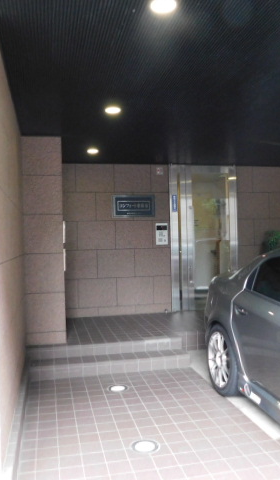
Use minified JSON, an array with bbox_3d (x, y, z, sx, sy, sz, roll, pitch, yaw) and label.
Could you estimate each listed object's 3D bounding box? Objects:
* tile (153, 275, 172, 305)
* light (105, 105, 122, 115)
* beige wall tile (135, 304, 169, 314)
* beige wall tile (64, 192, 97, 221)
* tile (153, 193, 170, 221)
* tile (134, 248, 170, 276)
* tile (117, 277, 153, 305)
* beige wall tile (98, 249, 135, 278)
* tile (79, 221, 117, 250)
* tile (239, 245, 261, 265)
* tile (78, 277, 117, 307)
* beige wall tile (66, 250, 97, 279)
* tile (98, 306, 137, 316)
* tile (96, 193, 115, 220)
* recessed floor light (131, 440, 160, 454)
[{"bbox_3d":[0.364,0.808,6.869,0.298,0.449,0.020,-1,0,-12],"label":"tile"},{"bbox_3d":[-0.246,-1.212,3.938,0.144,0.040,0.144,-1,0,-12],"label":"light"},{"bbox_3d":[0.228,1.113,6.892,0.594,0.142,0.020,-1,0,-12],"label":"beige wall tile"},{"bbox_3d":[-0.954,-0.511,6.648,0.540,0.447,0.020,-1,0,-12],"label":"beige wall tile"},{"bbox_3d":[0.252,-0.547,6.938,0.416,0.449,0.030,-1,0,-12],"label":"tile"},{"bbox_3d":[0.210,0.364,6.893,0.594,0.447,0.020,-1,0,-12],"label":"tile"},{"bbox_3d":[-0.082,0.819,6.867,0.596,0.449,0.030,-1,0,-12],"label":"tile"},{"bbox_3d":[-0.372,0.375,6.712,0.594,0.449,0.020,-1,0,-12],"label":"beige wall tile"},{"bbox_3d":[-0.687,-0.073,6.732,0.596,0.449,0.030,-1,0,-12],"label":"tile"},{"bbox_3d":[1.941,0.325,7.213,0.592,0.449,0.020,-1,0,-12],"label":"tile"},{"bbox_3d":[-0.668,0.832,6.738,0.596,0.449,0.030,-1,0,-12],"label":"tile"},{"bbox_3d":[-0.962,0.386,6.673,0.578,0.449,0.030,-1,0,-12],"label":"beige wall tile"},{"bbox_3d":[-0.356,1.119,6.711,0.594,0.142,0.020,-1,0,-12],"label":"tile"},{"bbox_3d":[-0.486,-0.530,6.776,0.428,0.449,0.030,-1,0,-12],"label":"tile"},{"bbox_3d":[0.038,1.462,2.971,0.198,0.030,0.198,-1,0,0],"label":"recessed floor light"}]

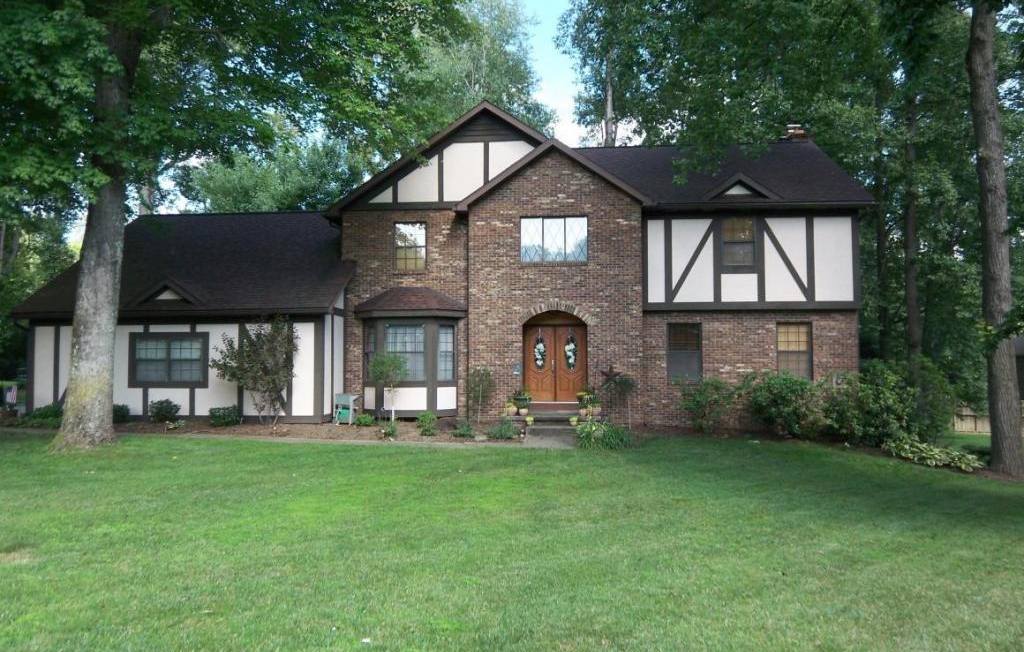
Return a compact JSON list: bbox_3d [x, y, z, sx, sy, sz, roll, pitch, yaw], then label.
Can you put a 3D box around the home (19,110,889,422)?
[{"bbox_3d":[-1.530,-1.683,21.705,21.900,8.700,10.400,0,-2,5],"label":"home"}]

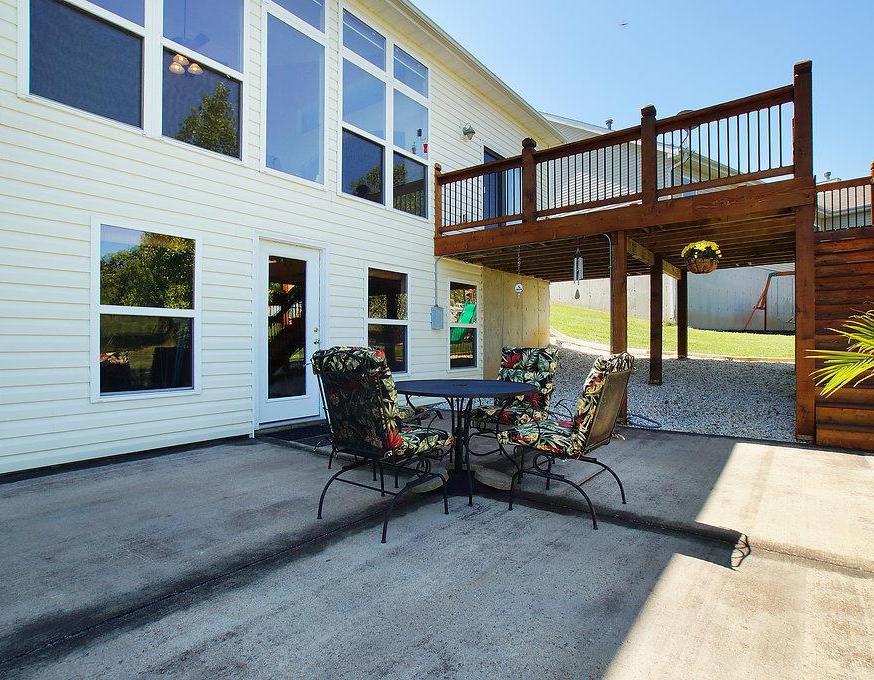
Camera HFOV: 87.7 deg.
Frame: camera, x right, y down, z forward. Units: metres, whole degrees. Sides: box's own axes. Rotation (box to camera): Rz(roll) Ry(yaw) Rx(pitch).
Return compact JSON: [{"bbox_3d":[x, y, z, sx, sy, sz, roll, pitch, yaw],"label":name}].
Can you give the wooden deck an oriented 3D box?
[{"bbox_3d":[3.210,-0.900,7.680,4.750,3.920,4.300,0,0,37],"label":"wooden deck"}]

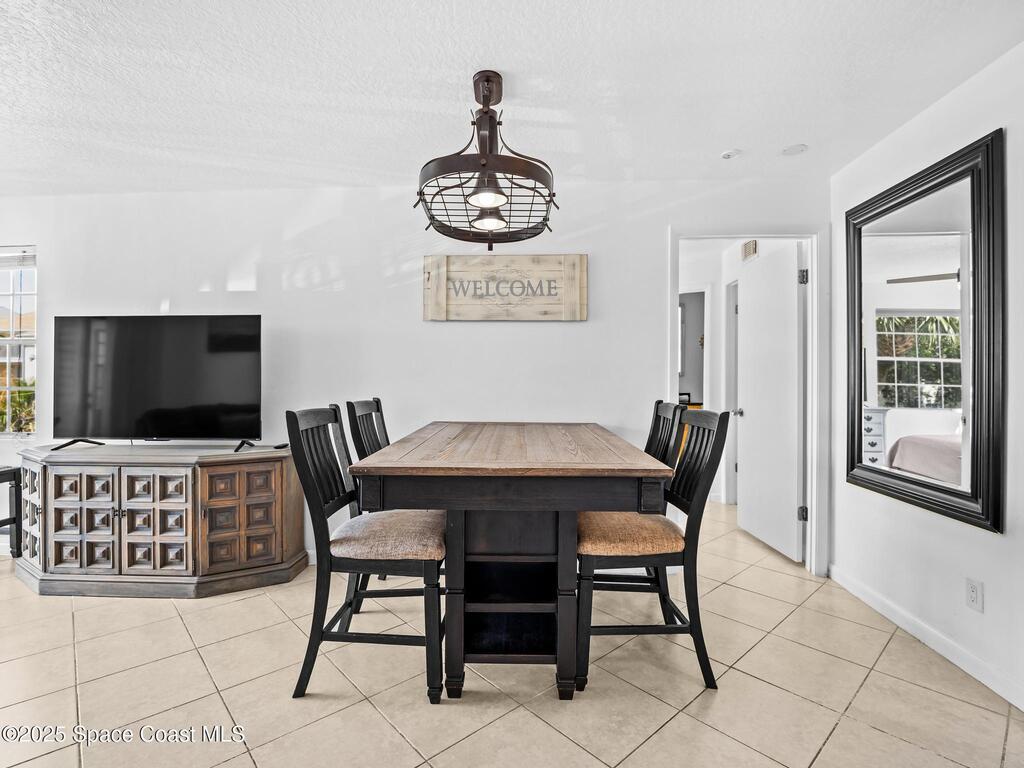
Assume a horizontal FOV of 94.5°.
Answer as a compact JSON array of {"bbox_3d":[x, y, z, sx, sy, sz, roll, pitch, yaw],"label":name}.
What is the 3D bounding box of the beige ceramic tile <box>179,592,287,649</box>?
[{"bbox_3d":[-1.406,1.195,2.408,0.406,0.010,0.406,0,1,-43],"label":"beige ceramic tile"}]

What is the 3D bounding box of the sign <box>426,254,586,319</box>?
[{"bbox_3d":[-0.038,-0.605,3.000,1.035,0.417,0.030,0,1,3],"label":"sign"}]

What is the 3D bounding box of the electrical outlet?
[{"bbox_3d":[1.895,0.867,1.935,0.010,0.121,0.075,0,1,4],"label":"electrical outlet"}]

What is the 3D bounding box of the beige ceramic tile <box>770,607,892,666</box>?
[{"bbox_3d":[1.502,1.178,2.222,0.397,0.015,0.397,0,1,-43],"label":"beige ceramic tile"}]

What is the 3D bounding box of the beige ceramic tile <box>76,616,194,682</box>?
[{"bbox_3d":[-1.713,1.197,2.153,0.406,0.010,0.406,0,1,-43],"label":"beige ceramic tile"}]

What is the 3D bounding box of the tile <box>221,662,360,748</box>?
[{"bbox_3d":[-0.845,1.202,1.821,0.406,0.010,0.406,0,1,-43],"label":"tile"}]

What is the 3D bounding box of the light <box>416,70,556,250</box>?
[{"bbox_3d":[-0.102,-0.935,1.940,0.553,0.603,0.824,0,1,-1],"label":"light"}]

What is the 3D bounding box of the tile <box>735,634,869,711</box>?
[{"bbox_3d":[1.196,1.180,1.954,0.397,0.015,0.397,0,1,-43],"label":"tile"}]

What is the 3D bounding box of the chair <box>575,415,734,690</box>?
[{"bbox_3d":[0.533,0.640,2.059,0.585,1.063,0.494,0,1,3],"label":"chair"}]

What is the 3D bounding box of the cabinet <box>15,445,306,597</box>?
[{"bbox_3d":[-2.133,0.782,2.822,1.694,0.751,0.514,0,1,3],"label":"cabinet"}]

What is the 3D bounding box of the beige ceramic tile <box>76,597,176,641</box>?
[{"bbox_3d":[-1.955,1.166,2.392,0.397,0.015,0.397,0,1,-41],"label":"beige ceramic tile"}]

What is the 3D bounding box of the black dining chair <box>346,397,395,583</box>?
[{"bbox_3d":[-0.550,0.643,2.669,0.623,1.095,0.472,0,1,2],"label":"black dining chair"}]

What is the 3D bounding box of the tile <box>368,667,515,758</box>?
[{"bbox_3d":[-0.255,1.178,1.745,0.397,0.015,0.397,0,1,-42],"label":"tile"}]

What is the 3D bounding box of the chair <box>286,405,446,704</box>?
[{"bbox_3d":[-0.558,0.648,2.036,0.623,1.095,0.472,0,1,2],"label":"chair"}]

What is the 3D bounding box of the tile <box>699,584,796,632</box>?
[{"bbox_3d":[1.224,1.175,2.494,0.397,0.015,0.397,0,1,-44],"label":"tile"}]

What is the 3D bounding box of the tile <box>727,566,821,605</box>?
[{"bbox_3d":[1.573,1.200,2.832,0.406,0.010,0.406,0,1,-43],"label":"tile"}]

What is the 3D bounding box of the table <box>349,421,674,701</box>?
[{"bbox_3d":[-0.002,0.705,2.140,0.953,0.928,1.523,0,1,3],"label":"table"}]

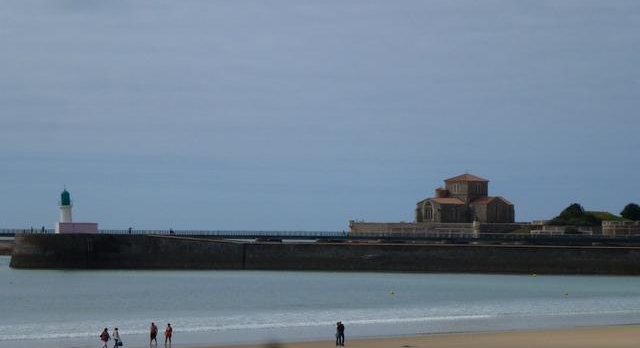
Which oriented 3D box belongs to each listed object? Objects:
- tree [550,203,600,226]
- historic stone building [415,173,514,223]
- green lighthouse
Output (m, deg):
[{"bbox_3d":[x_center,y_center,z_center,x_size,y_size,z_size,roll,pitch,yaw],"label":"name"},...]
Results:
[{"bbox_3d":[85.151,13.551,965.000,17.000,8.000,13.000,1,-1,0],"label":"tree"},{"bbox_3d":[47.604,7.793,951.412,26.800,16.600,30.800,0,-2,42],"label":"historic stone building"},{"bbox_3d":[-59.562,7.723,675.000,3.100,8.700,3.100,1,-1,0],"label":"green lighthouse"}]

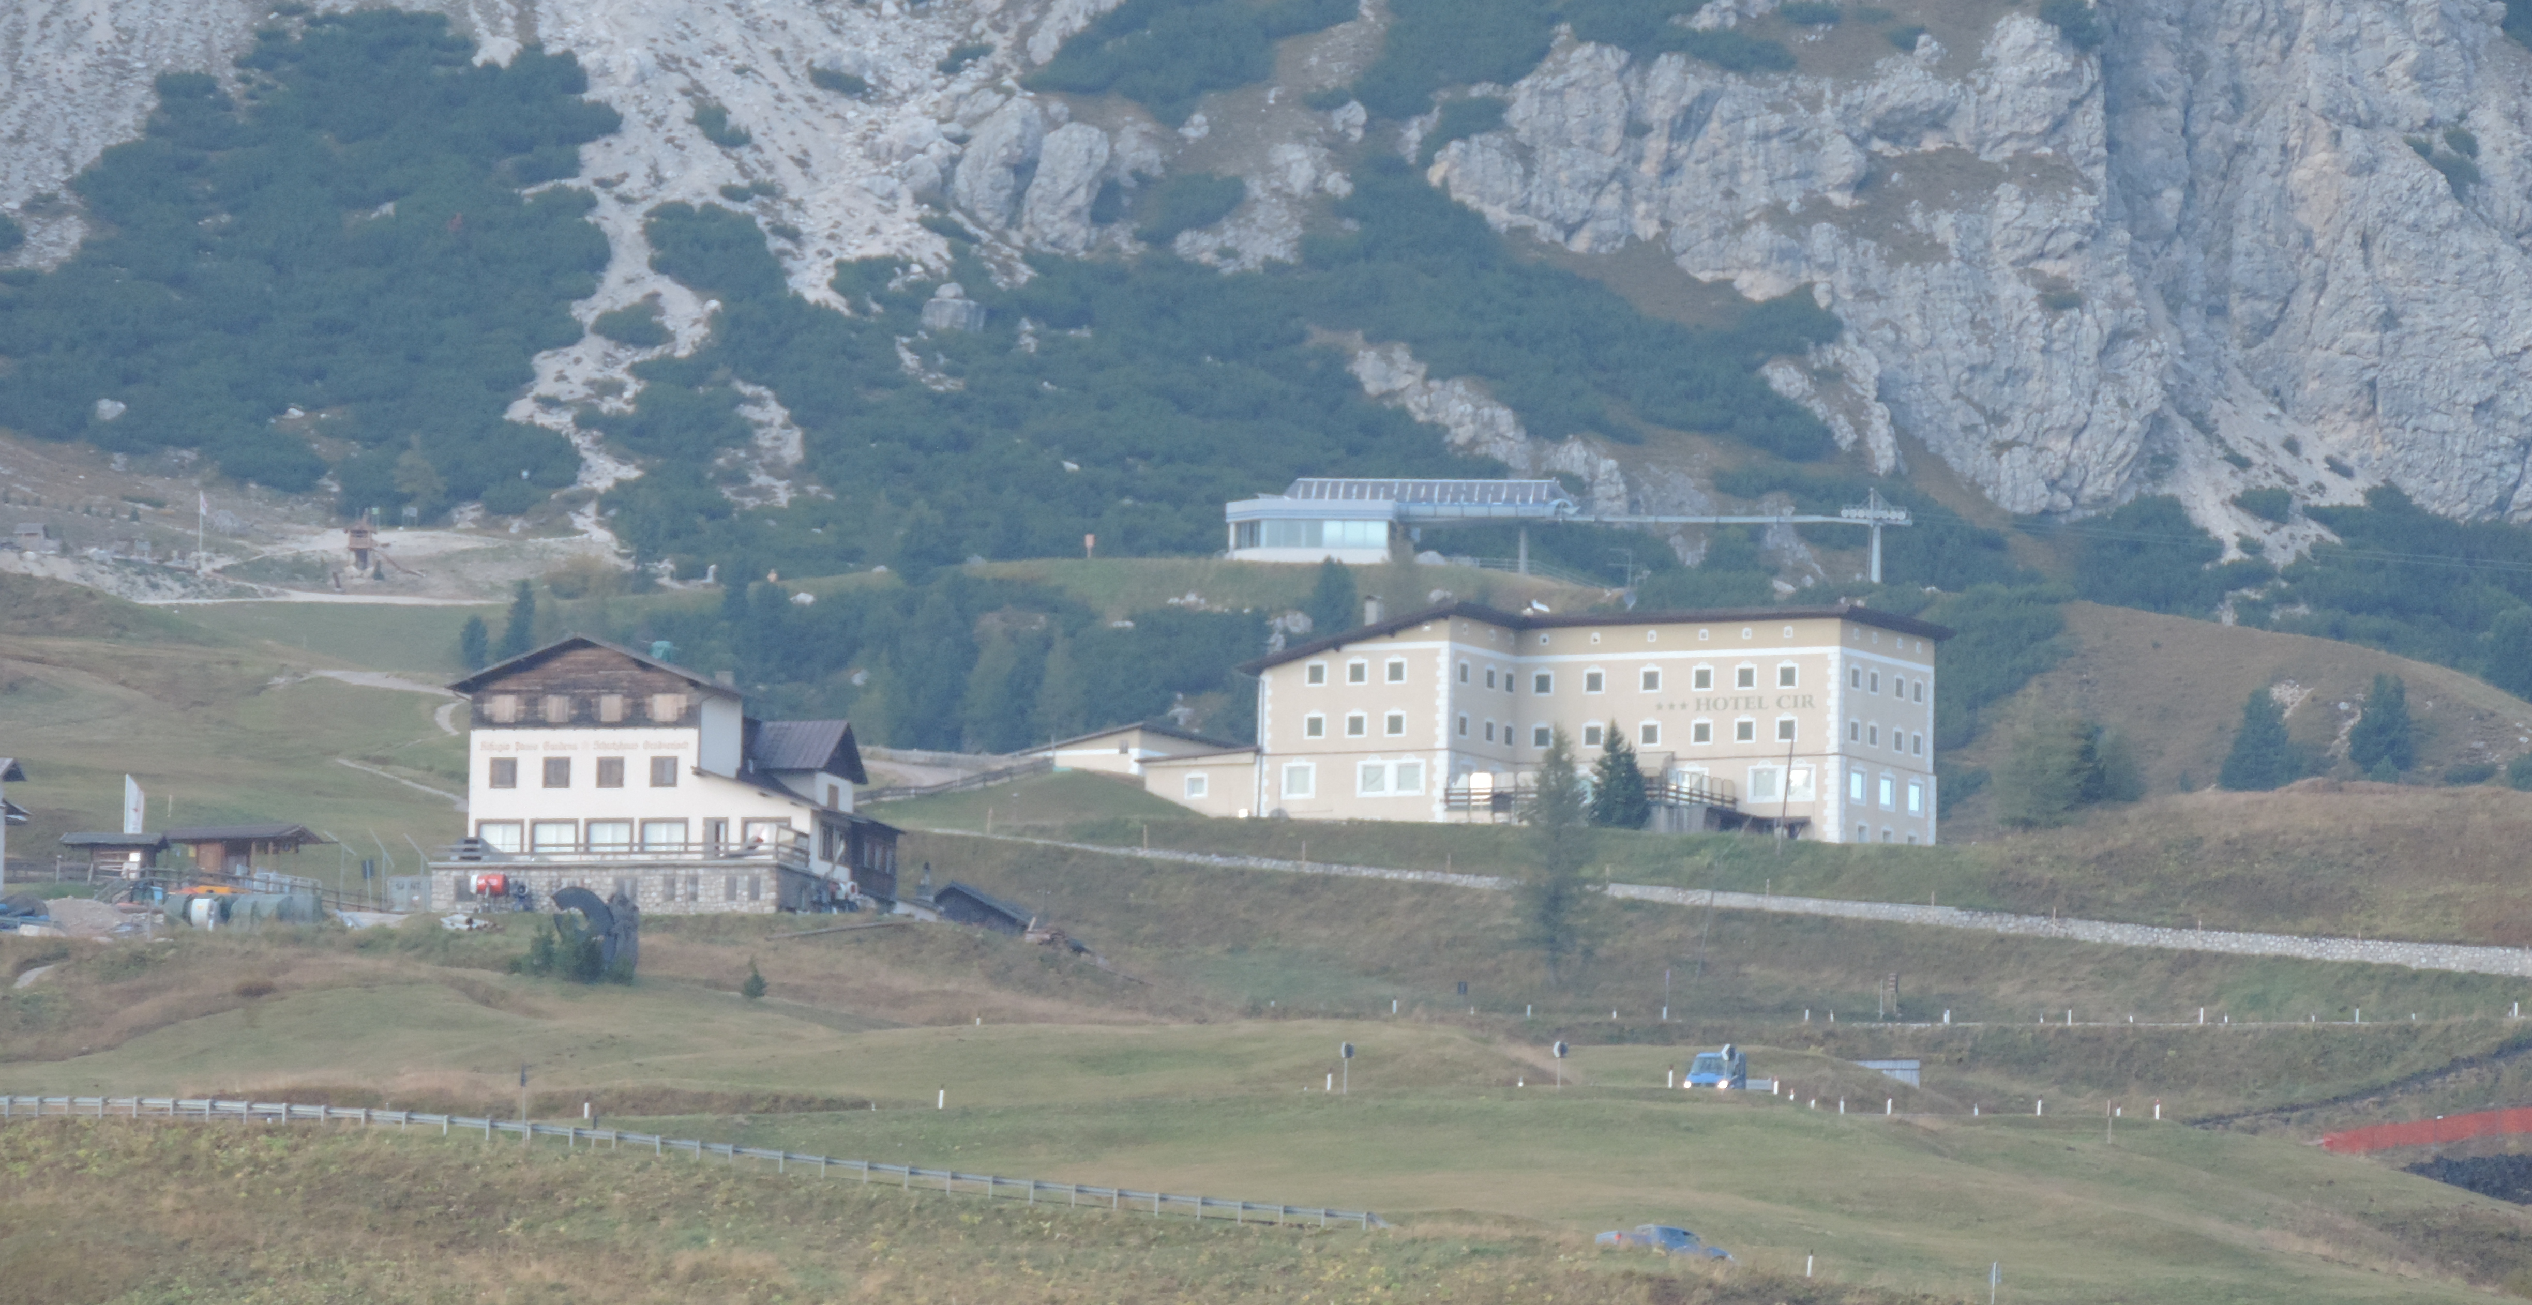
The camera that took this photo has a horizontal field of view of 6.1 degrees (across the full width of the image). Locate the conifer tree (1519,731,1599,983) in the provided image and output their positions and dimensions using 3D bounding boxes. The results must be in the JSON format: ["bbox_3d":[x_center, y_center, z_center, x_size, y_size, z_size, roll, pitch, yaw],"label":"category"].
[{"bbox_3d":[14.705,10.249,1190.000,3.842,12.295,3.842,1,-5,0],"label":"conifer tree"}]

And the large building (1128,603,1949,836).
[{"bbox_3d":[15.268,4.511,1300.620,39.037,12.900,20.222,-1,-6,26],"label":"large building"}]

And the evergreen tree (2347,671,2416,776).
[{"bbox_3d":[66.173,4.341,1410.000,3.983,6.259,3.983,1,-5,0],"label":"evergreen tree"}]

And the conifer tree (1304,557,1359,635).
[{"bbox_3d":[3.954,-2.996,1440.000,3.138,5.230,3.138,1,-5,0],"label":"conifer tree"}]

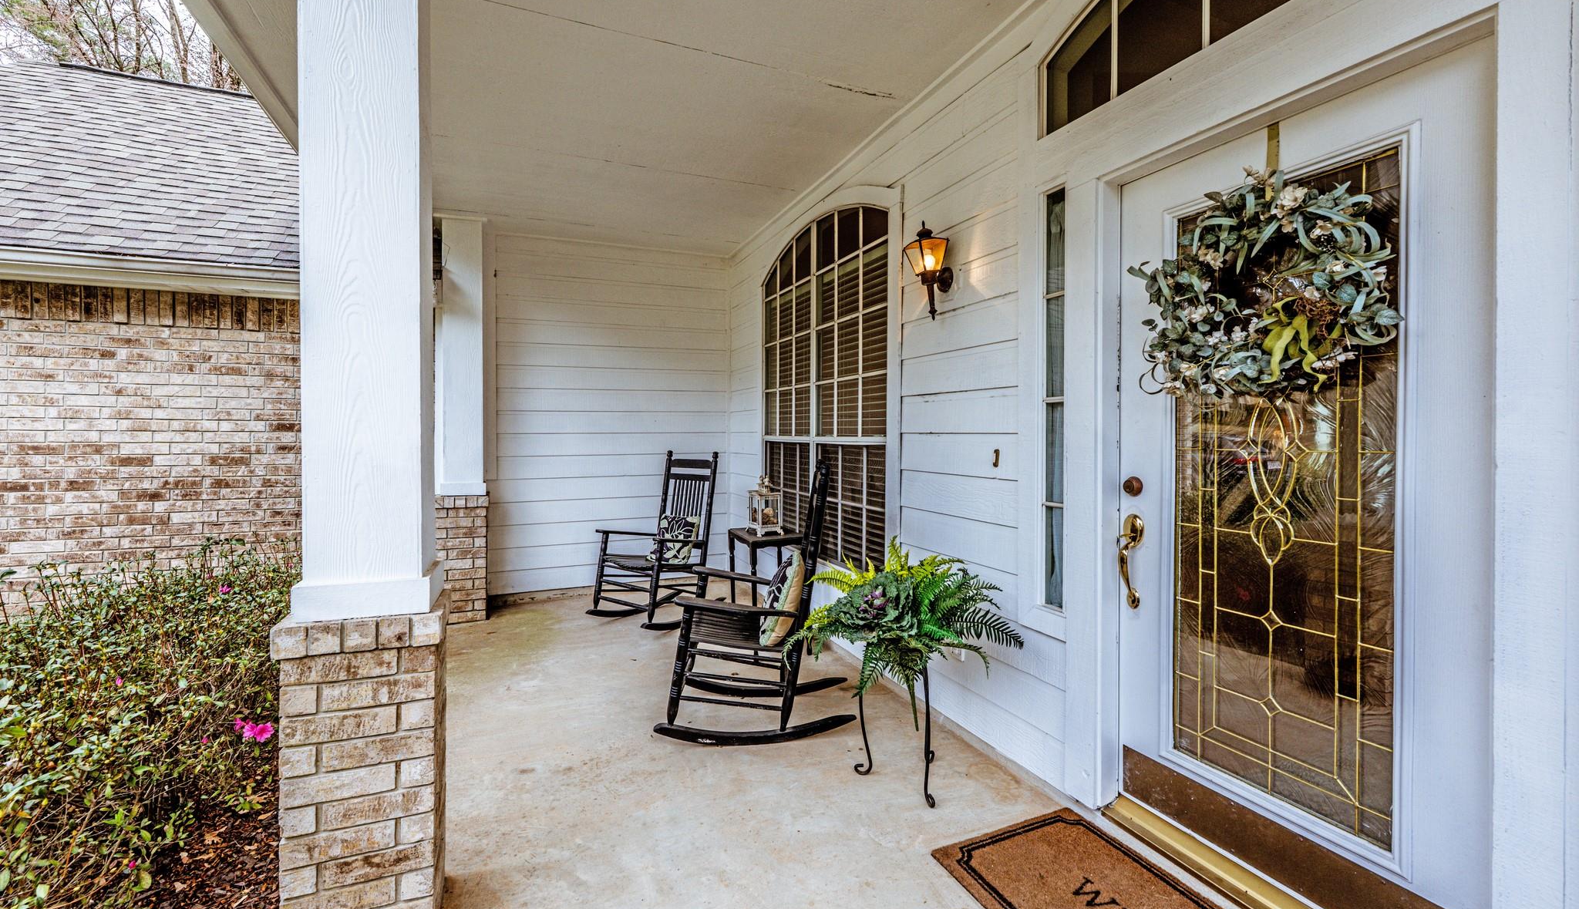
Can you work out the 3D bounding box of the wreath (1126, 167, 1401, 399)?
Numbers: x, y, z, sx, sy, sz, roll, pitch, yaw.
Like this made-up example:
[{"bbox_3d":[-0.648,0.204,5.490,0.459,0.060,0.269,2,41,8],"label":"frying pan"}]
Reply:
[{"bbox_3d":[1.216,-0.438,1.603,0.150,0.570,0.600,-1,2,-23],"label":"wreath"}]

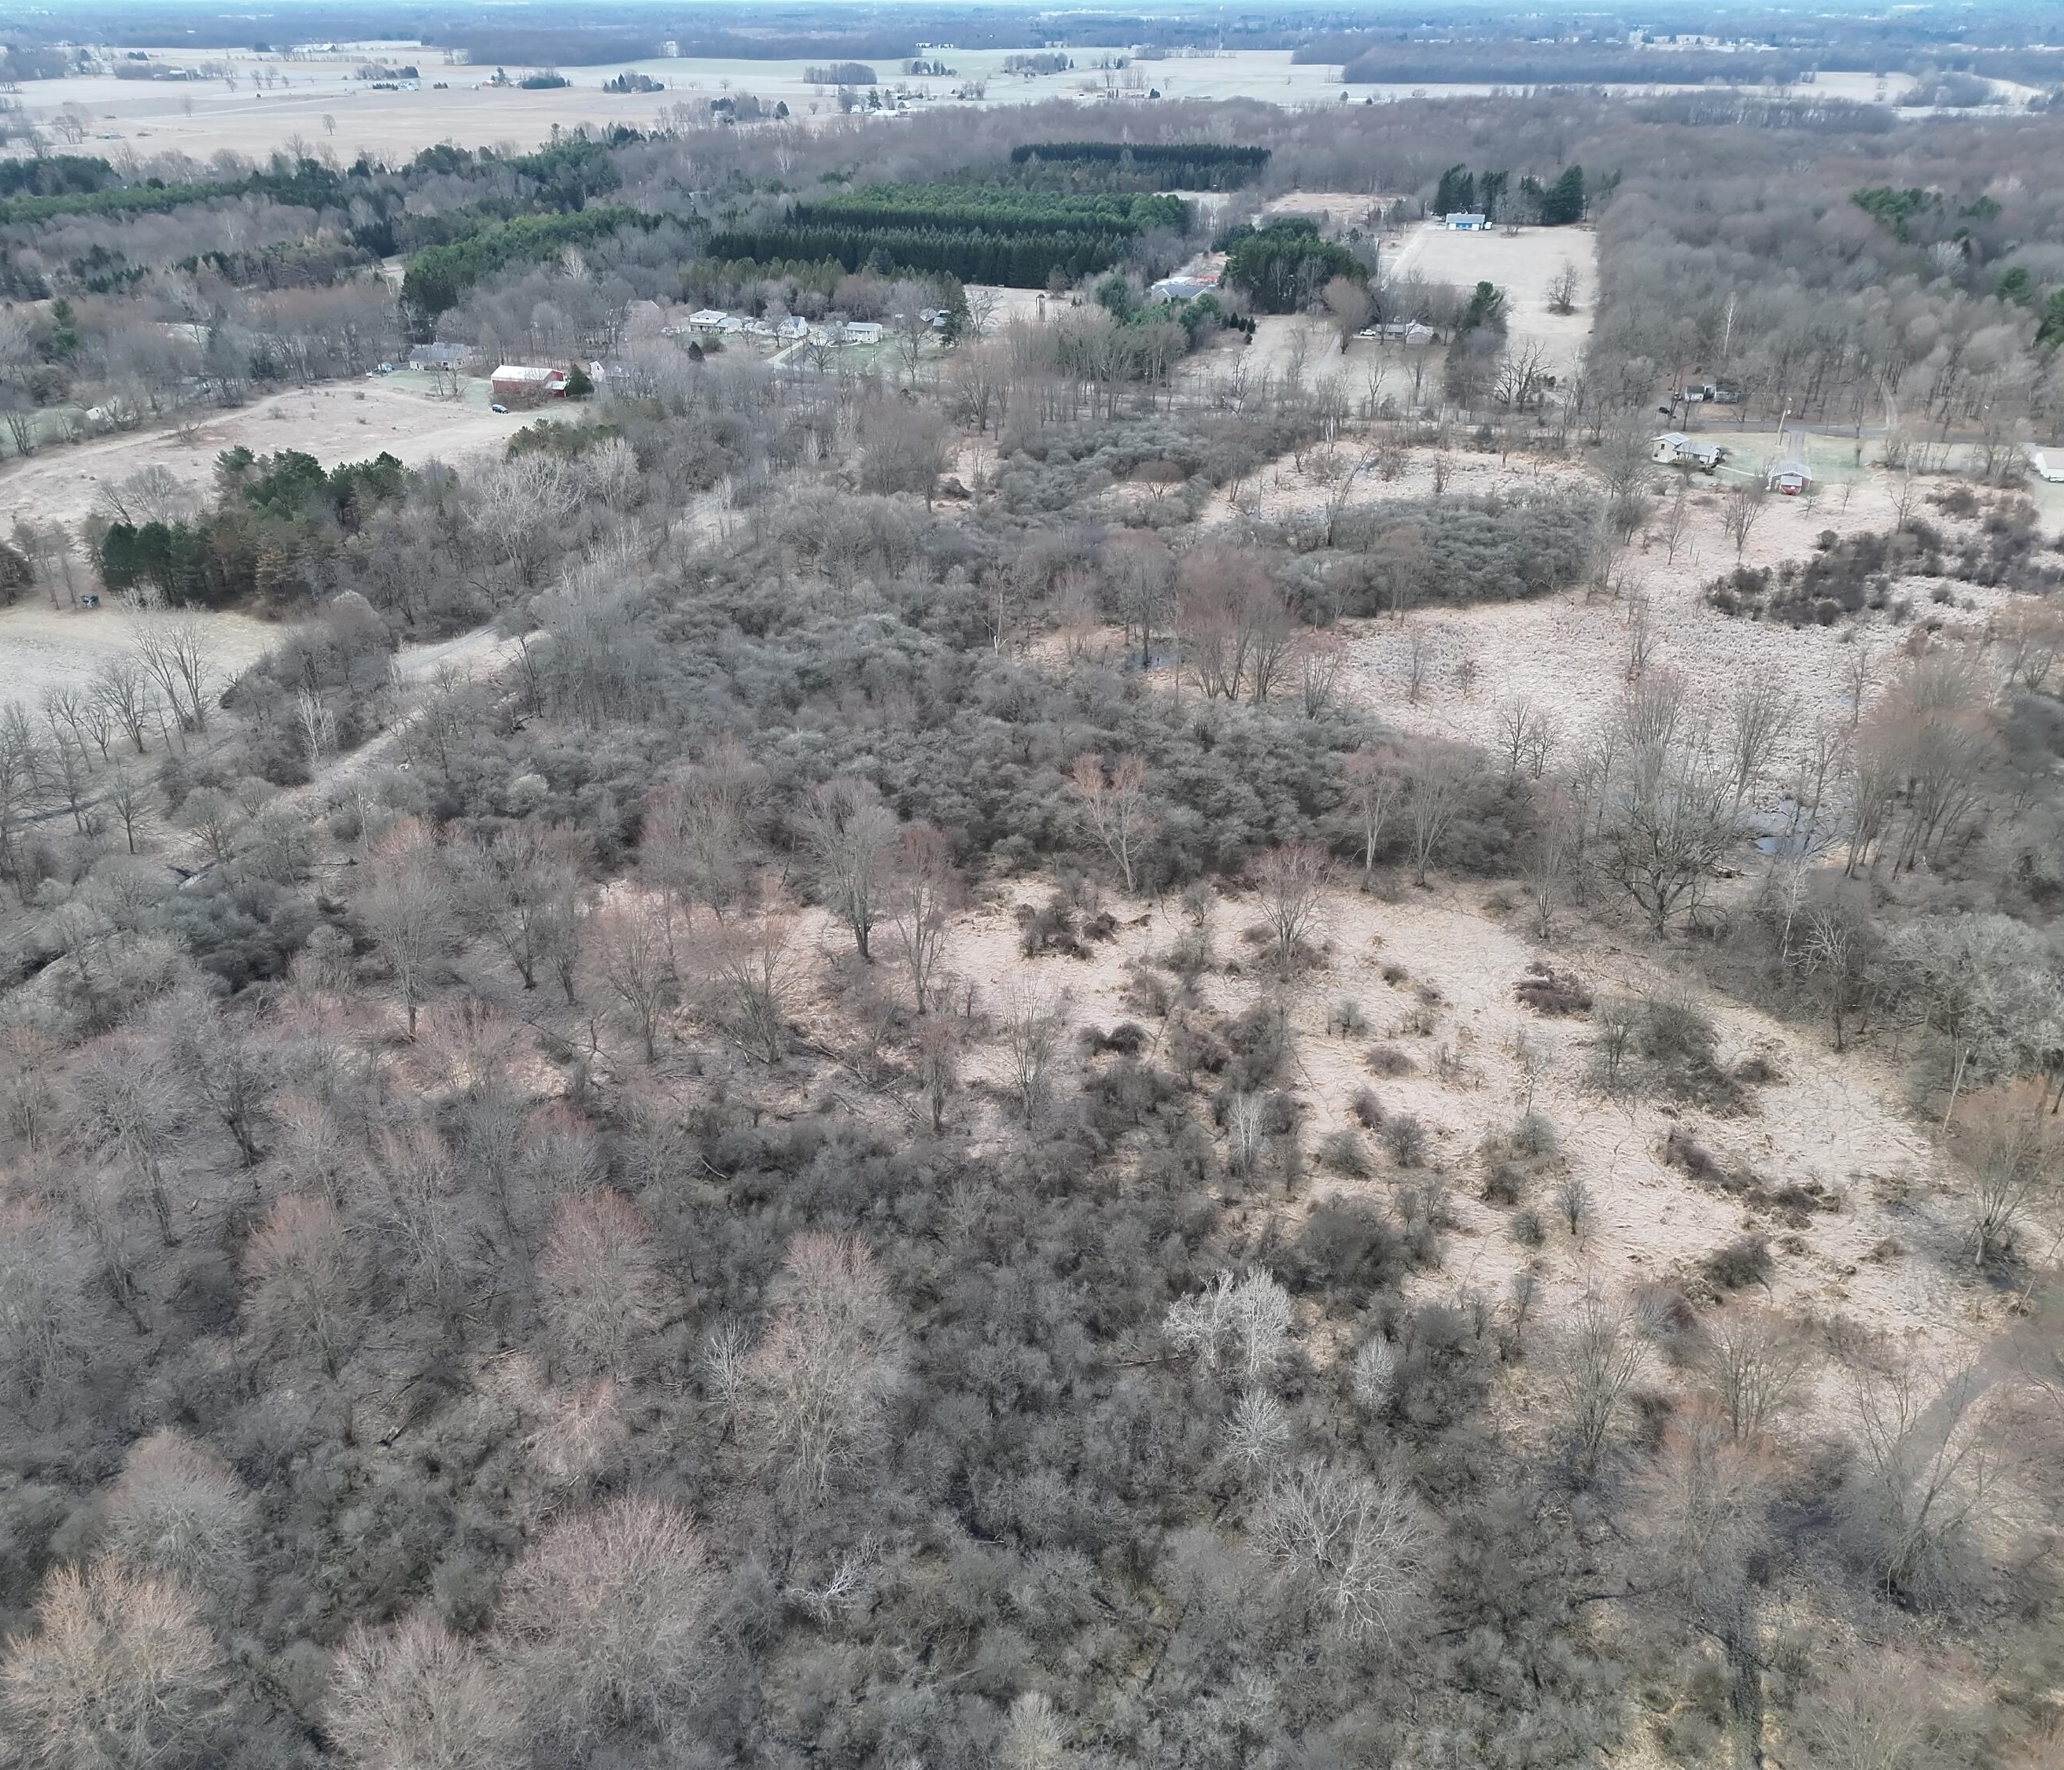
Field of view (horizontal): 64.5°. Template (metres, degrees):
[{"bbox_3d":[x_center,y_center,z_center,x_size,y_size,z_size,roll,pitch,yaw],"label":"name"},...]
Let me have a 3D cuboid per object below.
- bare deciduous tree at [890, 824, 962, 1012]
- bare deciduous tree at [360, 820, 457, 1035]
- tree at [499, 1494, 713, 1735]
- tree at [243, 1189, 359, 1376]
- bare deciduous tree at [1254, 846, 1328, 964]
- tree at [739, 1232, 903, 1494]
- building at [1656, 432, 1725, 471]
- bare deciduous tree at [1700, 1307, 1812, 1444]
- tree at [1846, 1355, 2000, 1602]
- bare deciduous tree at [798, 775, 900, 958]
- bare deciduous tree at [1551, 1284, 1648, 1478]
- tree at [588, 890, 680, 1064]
[{"bbox_3d":[-11.820,4.030,182.480,8.320,24.010,8.160,0,29,0],"label":"bare deciduous tree"},{"bbox_3d":[-67.200,5.150,177.520,9.570,26.870,9.380,0,29,0],"label":"bare deciduous tree"},{"bbox_3d":[-29.075,51.742,113.135,14.119,20.491,14.119,0,29,0],"label":"tree"},{"bbox_3d":[-59.610,33.350,134.470,8.390,19.280,8.230,0,29,0],"label":"tree"},{"bbox_3d":[32.607,2.668,206.393,9.350,16.902,9.350,0,29,0],"label":"bare deciduous tree"},{"bbox_3d":[-15.640,36.750,122.200,12.440,25.240,12.200,0,29,0],"label":"tree"},{"bbox_3d":[170.311,-112.781,423.138,16.300,7.000,8.500,17,33,29],"label":"building"},{"bbox_3d":[56.600,39.360,128.690,7.960,14.380,7.800,0,29,0],"label":"bare deciduous tree"},{"bbox_3d":[61.380,42.210,114.000,8.840,23.620,8.670,0,29,0],"label":"tree"},{"bbox_3d":[-22.717,-1.777,205.517,12.557,25.538,12.557,0,29,0],"label":"bare deciduous tree"},{"bbox_3d":[43.060,38.360,124.950,6.810,19.750,6.680,0,29,0],"label":"bare deciduous tree"},{"bbox_3d":[-44.768,10.739,185.893,10.001,22.454,10.001,0,29,0],"label":"tree"}]

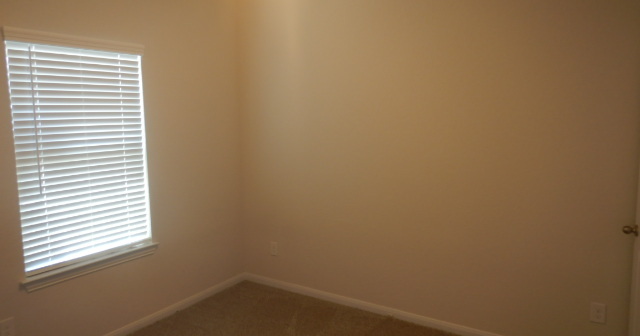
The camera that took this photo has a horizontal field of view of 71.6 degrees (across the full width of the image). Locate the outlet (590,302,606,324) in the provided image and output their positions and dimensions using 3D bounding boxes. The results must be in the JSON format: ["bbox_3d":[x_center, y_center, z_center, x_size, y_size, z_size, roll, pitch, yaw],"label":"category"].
[{"bbox_3d":[1.669,0.877,2.661,0.070,0.117,0.012,4,8,33],"label":"outlet"}]

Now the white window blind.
[{"bbox_3d":[-1.490,-0.101,2.885,0.075,1.420,0.880,4,8,33],"label":"white window blind"}]

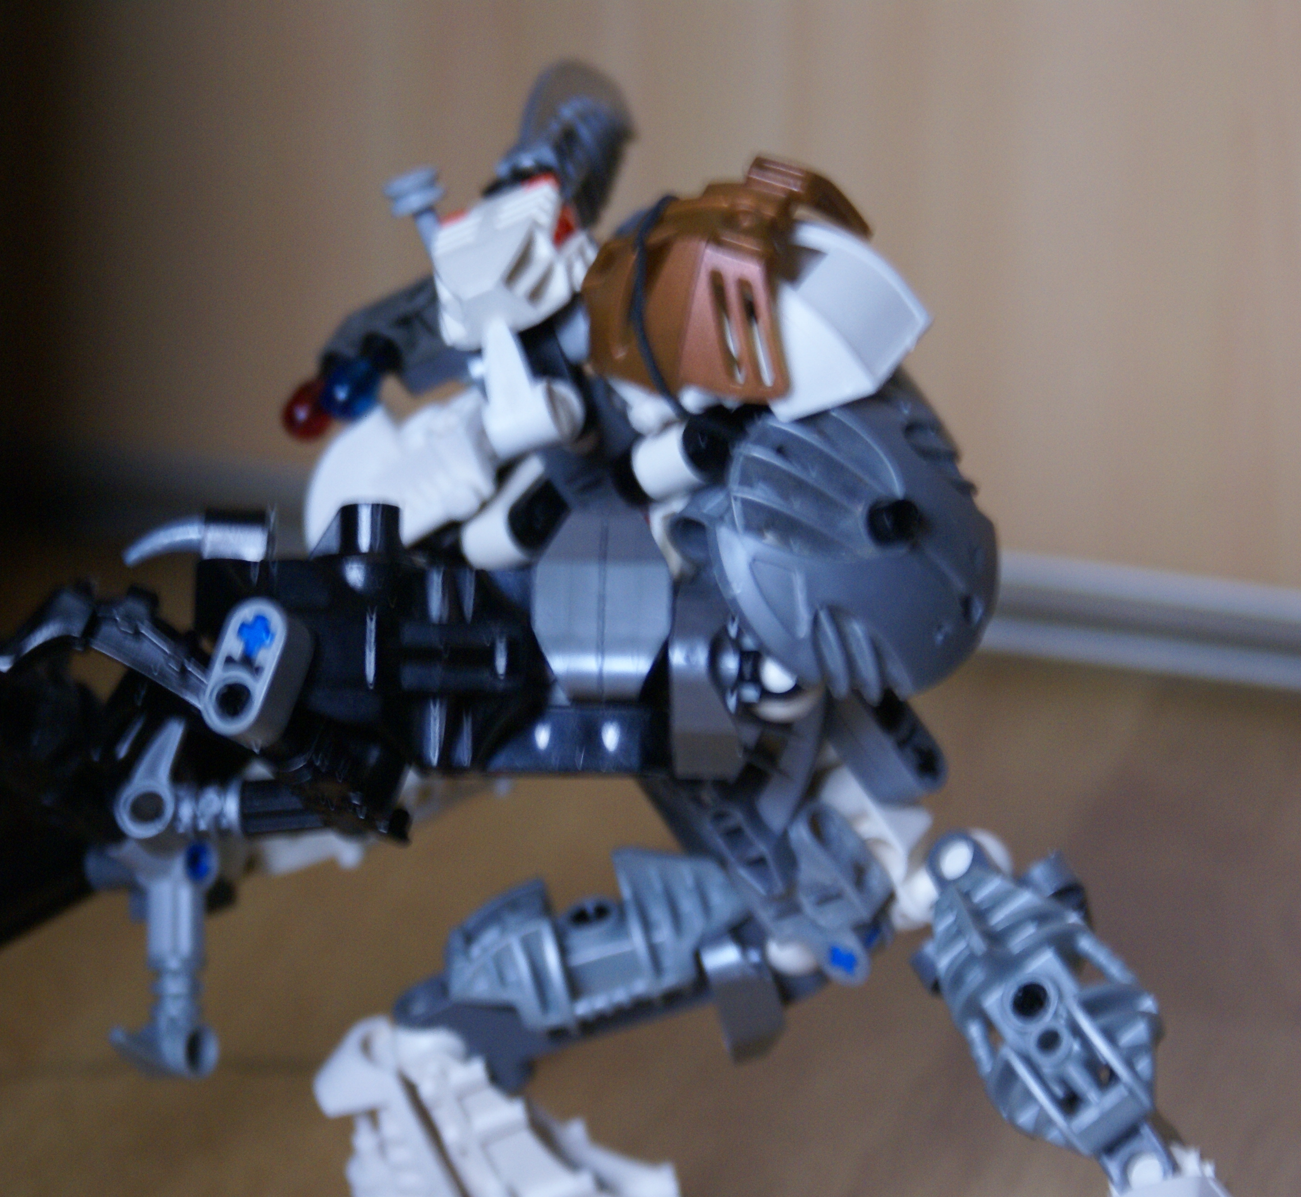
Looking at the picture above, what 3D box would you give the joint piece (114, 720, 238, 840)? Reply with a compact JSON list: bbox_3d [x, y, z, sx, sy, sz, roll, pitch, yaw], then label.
[{"bbox_3d":[-0.054,0.022,0.615,0.014,0.015,0.008,-4,-15,20],"label":"joint piece"}]

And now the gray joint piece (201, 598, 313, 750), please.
[{"bbox_3d":[-0.045,0.009,0.596,0.007,0.015,0.008,17,-7,24],"label":"gray joint piece"}]

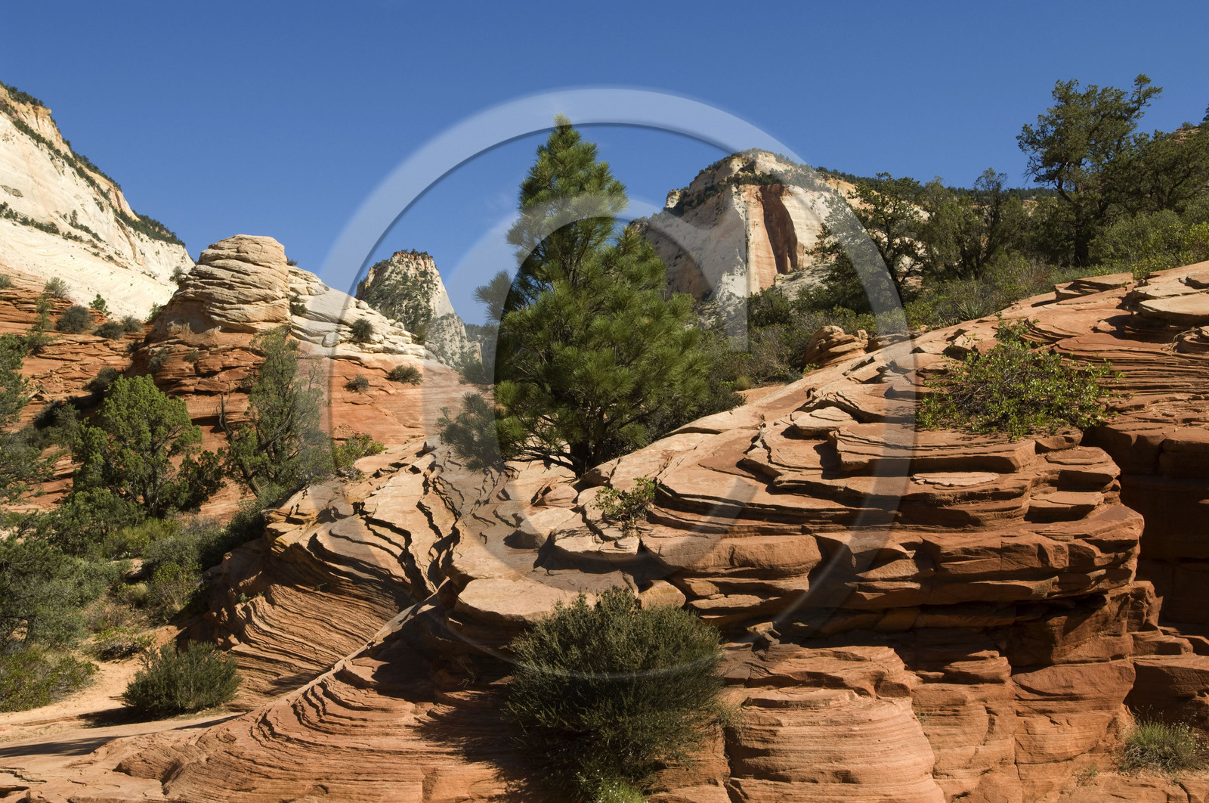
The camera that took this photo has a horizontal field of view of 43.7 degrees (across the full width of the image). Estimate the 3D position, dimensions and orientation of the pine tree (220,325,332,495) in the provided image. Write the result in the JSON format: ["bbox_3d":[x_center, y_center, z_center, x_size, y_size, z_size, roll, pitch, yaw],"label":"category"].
[{"bbox_3d":[-7.404,0.202,34.000,2.481,3.791,2.405,0,-3,0],"label":"pine tree"}]

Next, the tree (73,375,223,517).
[{"bbox_3d":[-10.892,1.059,36.000,3.500,3.400,3.300,0,-3,0],"label":"tree"}]

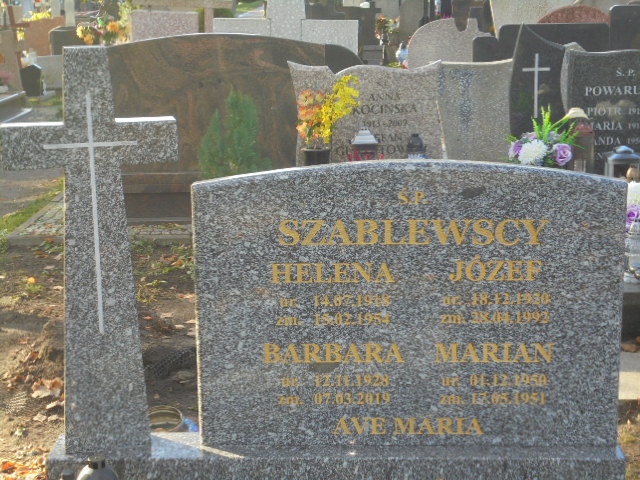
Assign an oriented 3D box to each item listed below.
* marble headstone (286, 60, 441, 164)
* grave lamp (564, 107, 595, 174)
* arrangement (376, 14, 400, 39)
[{"bbox_3d":[0.223,-0.544,5.670,0.730,0.620,0.110,1,12,4],"label":"marble headstone"},{"bbox_3d":[1.143,-0.376,5.200,0.120,0.340,0.120,0,12,3],"label":"grave lamp"},{"bbox_3d":[0.719,-2.309,12.800,0.260,0.270,0.240,0,12,0],"label":"arrangement"}]

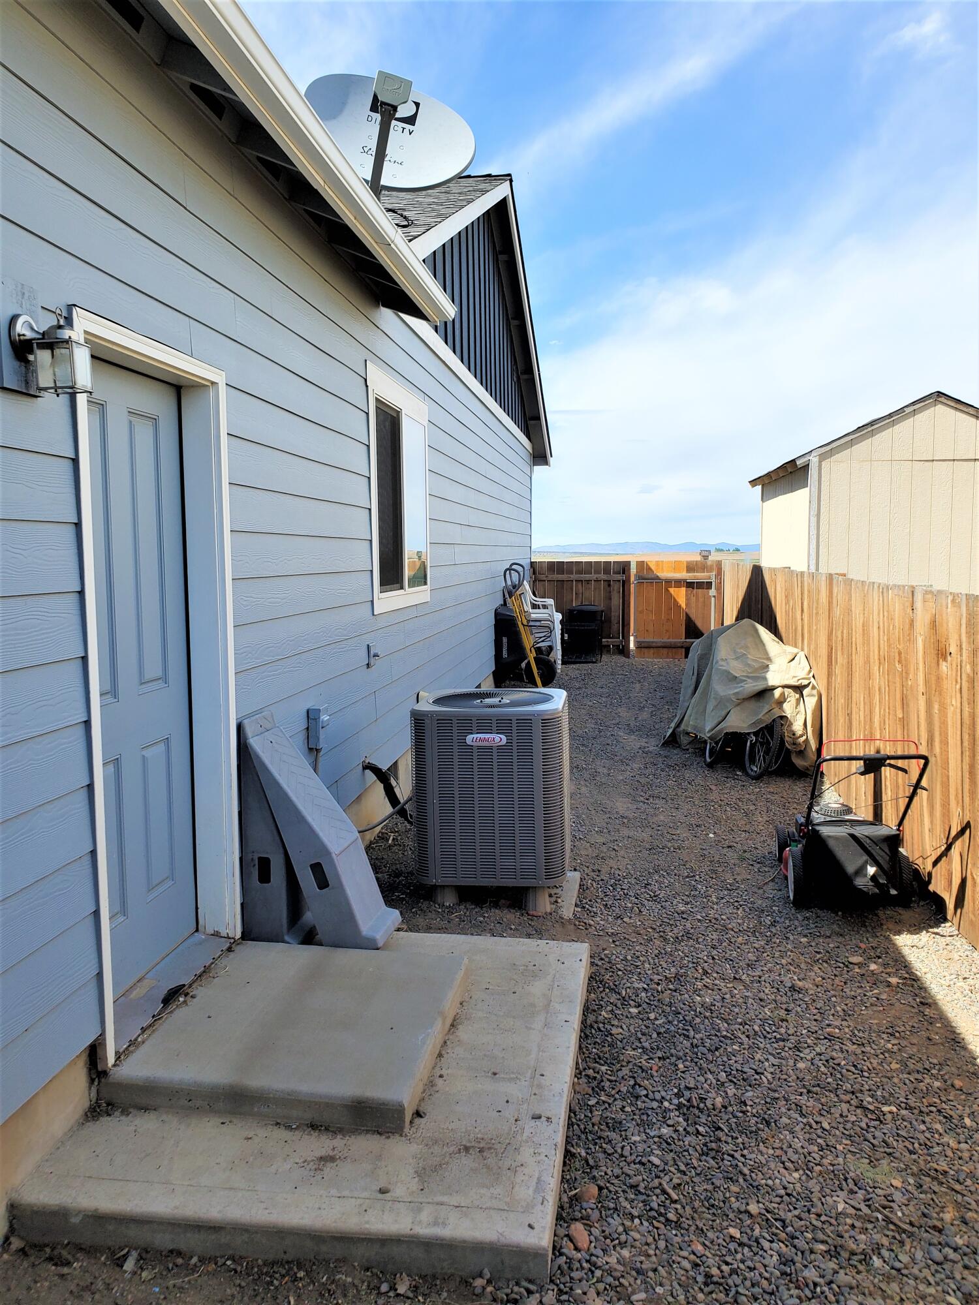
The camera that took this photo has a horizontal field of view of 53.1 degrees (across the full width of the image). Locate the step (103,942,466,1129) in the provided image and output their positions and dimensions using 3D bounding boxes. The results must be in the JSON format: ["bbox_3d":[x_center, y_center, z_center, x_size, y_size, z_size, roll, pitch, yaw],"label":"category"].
[{"bbox_3d":[-0.599,1.192,3.138,0.905,0.098,0.965,0,6,8],"label":"step"}]

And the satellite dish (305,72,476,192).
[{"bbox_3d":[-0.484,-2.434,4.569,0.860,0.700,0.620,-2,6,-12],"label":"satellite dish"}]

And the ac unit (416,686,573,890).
[{"bbox_3d":[0.038,0.641,4.982,0.717,0.860,0.718,0,6,8],"label":"ac unit"}]

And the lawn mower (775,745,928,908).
[{"bbox_3d":[1.751,0.773,4.736,0.600,0.870,1.370,1,6,11],"label":"lawn mower"}]

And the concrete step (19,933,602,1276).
[{"bbox_3d":[-0.392,1.288,3.150,1.330,0.090,1.755,0,6,8],"label":"concrete step"}]

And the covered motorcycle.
[{"bbox_3d":[1.985,0.316,7.843,1.020,1.150,1.680,-1,6,0],"label":"covered motorcycle"}]

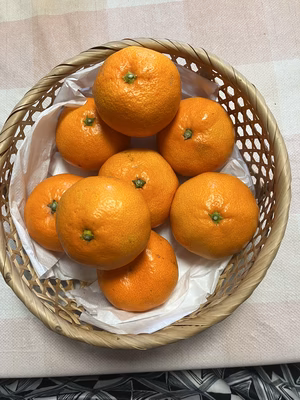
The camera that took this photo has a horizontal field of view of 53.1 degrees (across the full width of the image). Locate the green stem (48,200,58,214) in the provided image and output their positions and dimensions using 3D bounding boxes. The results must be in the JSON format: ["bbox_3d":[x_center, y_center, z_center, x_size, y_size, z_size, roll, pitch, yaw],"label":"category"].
[{"bbox_3d":[-0.074,0.006,0.231,0.009,0.004,0.009,0,81,1],"label":"green stem"}]

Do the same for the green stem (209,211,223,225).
[{"bbox_3d":[0.046,0.012,0.211,0.010,0.004,0.010,0,87,9],"label":"green stem"}]

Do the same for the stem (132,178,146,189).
[{"bbox_3d":[-0.008,-0.012,0.226,0.010,0.004,0.010,0,84,-1],"label":"stem"}]

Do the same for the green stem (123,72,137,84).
[{"bbox_3d":[-0.014,-0.081,0.201,0.009,0.004,0.009,0,89,7],"label":"green stem"}]

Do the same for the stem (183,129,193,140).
[{"bbox_3d":[0.029,-0.051,0.233,0.009,0.004,0.009,0,93,17],"label":"stem"}]

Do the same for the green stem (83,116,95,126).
[{"bbox_3d":[-0.049,-0.063,0.241,0.009,0.004,0.009,0,82,-2],"label":"green stem"}]

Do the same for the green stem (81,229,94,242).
[{"bbox_3d":[-0.040,0.022,0.190,0.009,0.004,0.009,0,96,10],"label":"green stem"}]

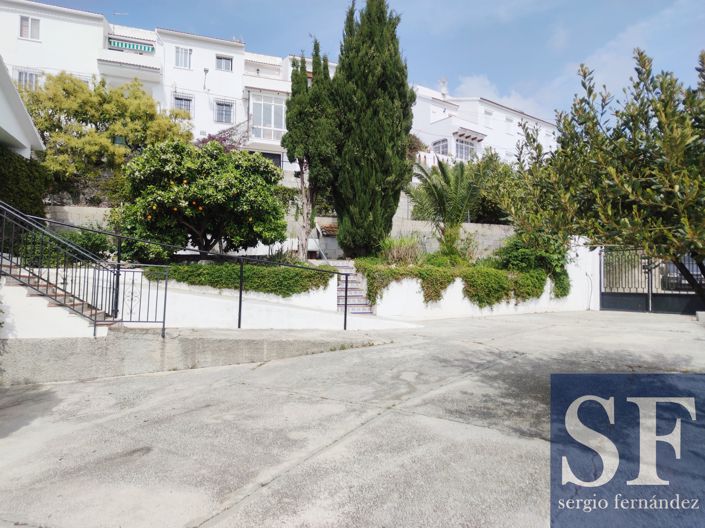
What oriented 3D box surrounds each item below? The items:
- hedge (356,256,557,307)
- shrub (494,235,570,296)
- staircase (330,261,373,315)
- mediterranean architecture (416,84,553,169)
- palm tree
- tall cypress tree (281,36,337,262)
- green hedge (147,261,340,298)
[{"bbox_3d":[2.826,0.522,13.492,5.500,1.250,1.000,1,-1,-19],"label":"hedge"},{"bbox_3d":[5.299,0.099,14.203,1.900,1.750,1.500,1,-1,-18],"label":"shrub"},{"bbox_3d":[-0.205,0.596,12.989,1.100,1.450,2.200,1,-1,-16],"label":"staircase"},{"bbox_3d":[11.288,-11.182,42.288,13.000,7.200,8.500,2,-2,-37],"label":"mediterranean architecture"},{"bbox_3d":[2.853,-1.606,15.244,2.100,2.800,2.100,0,-1,0],"label":"palm tree"},{"bbox_3d":[-1.243,-3.412,14.287,1.450,6.300,1.450,1,-1,-18],"label":"tall cypress tree"},{"bbox_3d":[-2.473,0.415,11.643,4.200,0.850,0.750,1,-1,-17],"label":"green hedge"}]

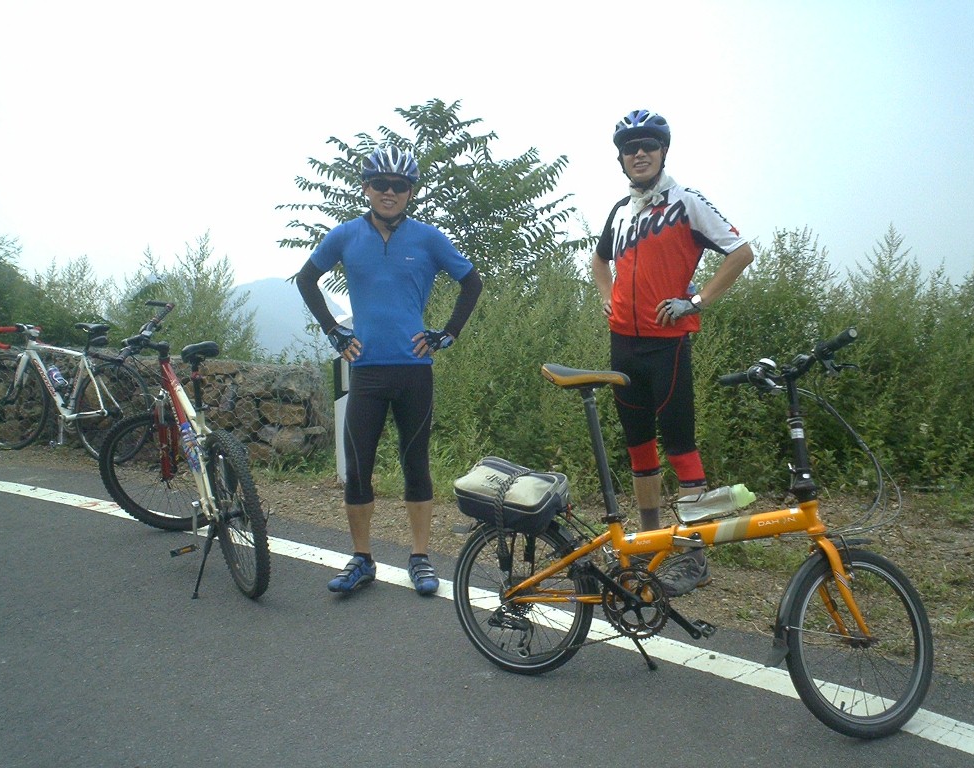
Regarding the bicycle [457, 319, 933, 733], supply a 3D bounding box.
[{"bbox_3d":[0.532,0.394,3.053,1.440,1.075,0.440,1,3,27],"label":"bicycle"}]

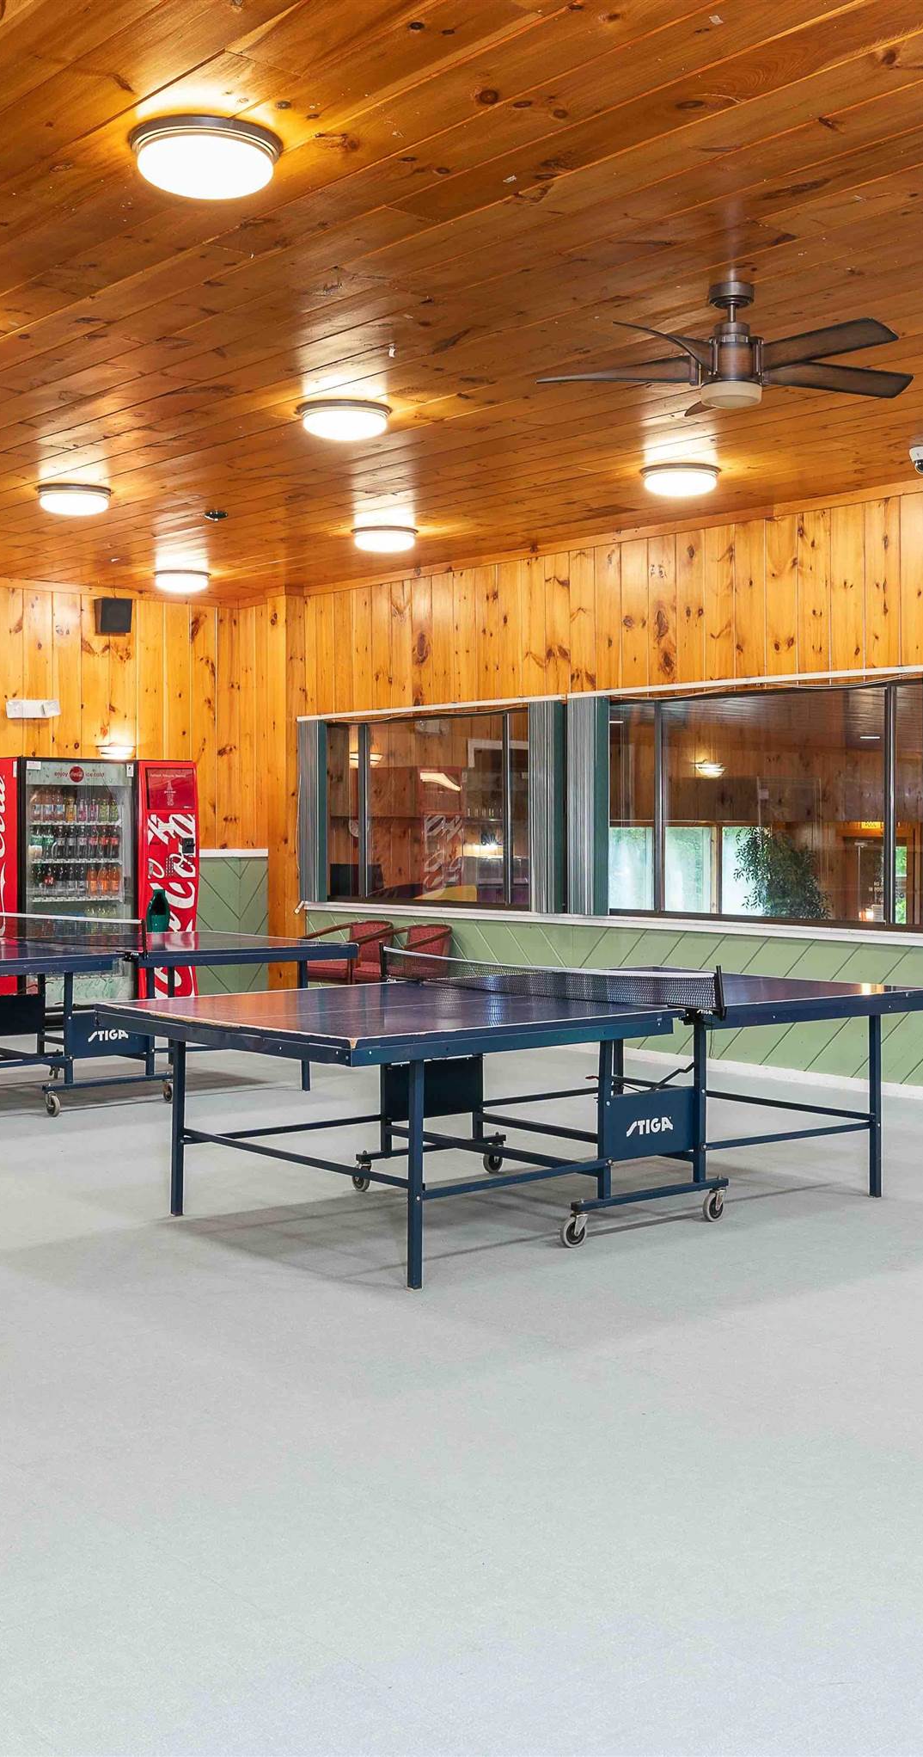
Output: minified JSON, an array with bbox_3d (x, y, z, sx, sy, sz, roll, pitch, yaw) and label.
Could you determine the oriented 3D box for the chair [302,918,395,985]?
[{"bbox_3d":[-0.825,0.668,12.641,0.550,0.740,0.580,-1,2,-40],"label":"chair"}]

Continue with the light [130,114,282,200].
[{"bbox_3d":[-0.669,-1.884,4.640,0.400,0.090,0.400,0,1,0],"label":"light"}]

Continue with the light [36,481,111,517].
[{"bbox_3d":[-2.029,-1.989,9.241,0.400,0.094,0.400,0,1,0],"label":"light"}]

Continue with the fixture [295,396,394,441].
[{"bbox_3d":[-0.498,-1.940,7.470,0.400,0.094,0.400,0,1,0],"label":"fixture"}]

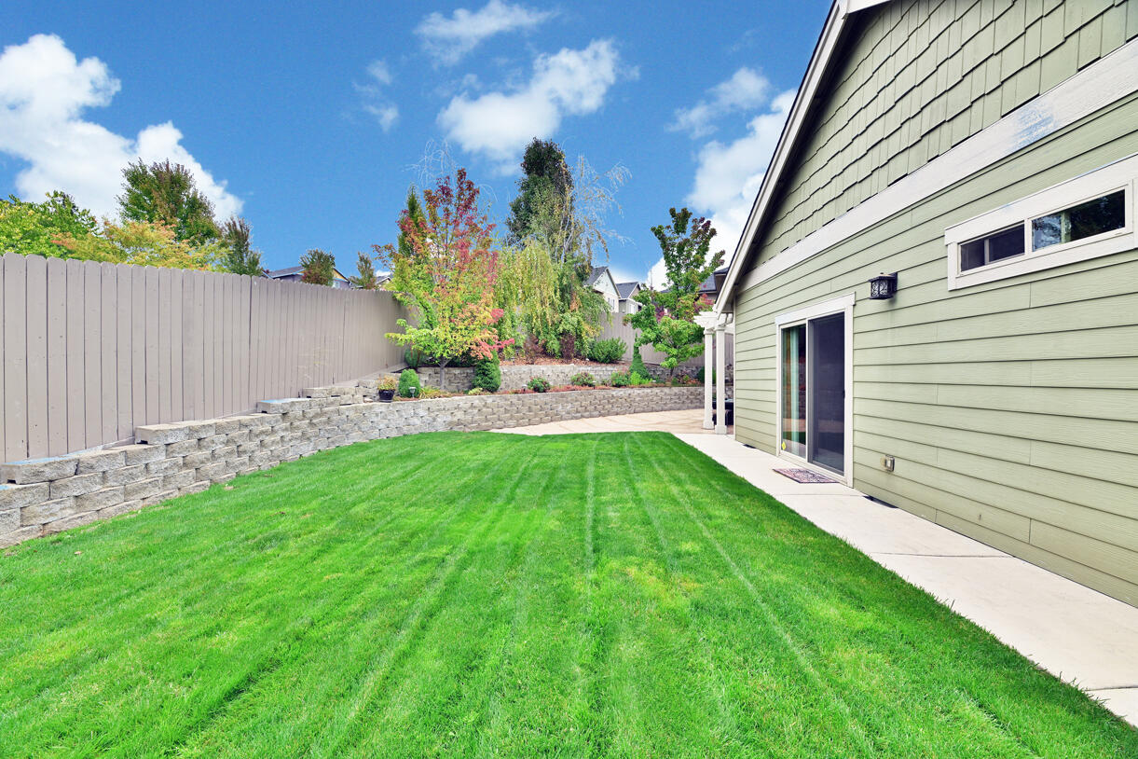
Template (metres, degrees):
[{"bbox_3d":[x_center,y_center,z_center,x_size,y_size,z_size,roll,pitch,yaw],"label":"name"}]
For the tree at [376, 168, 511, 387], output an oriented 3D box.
[{"bbox_3d":[-3.080,-2.470,10.800,3.200,5.350,3.000,0,1,1],"label":"tree"}]

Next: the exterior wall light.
[{"bbox_3d":[3.109,-0.930,4.390,0.200,0.260,0.165,0,1,1],"label":"exterior wall light"}]

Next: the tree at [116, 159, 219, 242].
[{"bbox_3d":[-15.400,-4.450,17.000,3.800,8.000,3.700,0,1,1],"label":"tree"}]

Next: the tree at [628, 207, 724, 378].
[{"bbox_3d":[3.660,-3.000,15.500,3.350,6.000,3.200,0,1,1],"label":"tree"}]

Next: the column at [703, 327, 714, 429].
[{"bbox_3d":[3.375,-0.020,10.680,0.250,2.430,0.250,0,1,1],"label":"column"}]

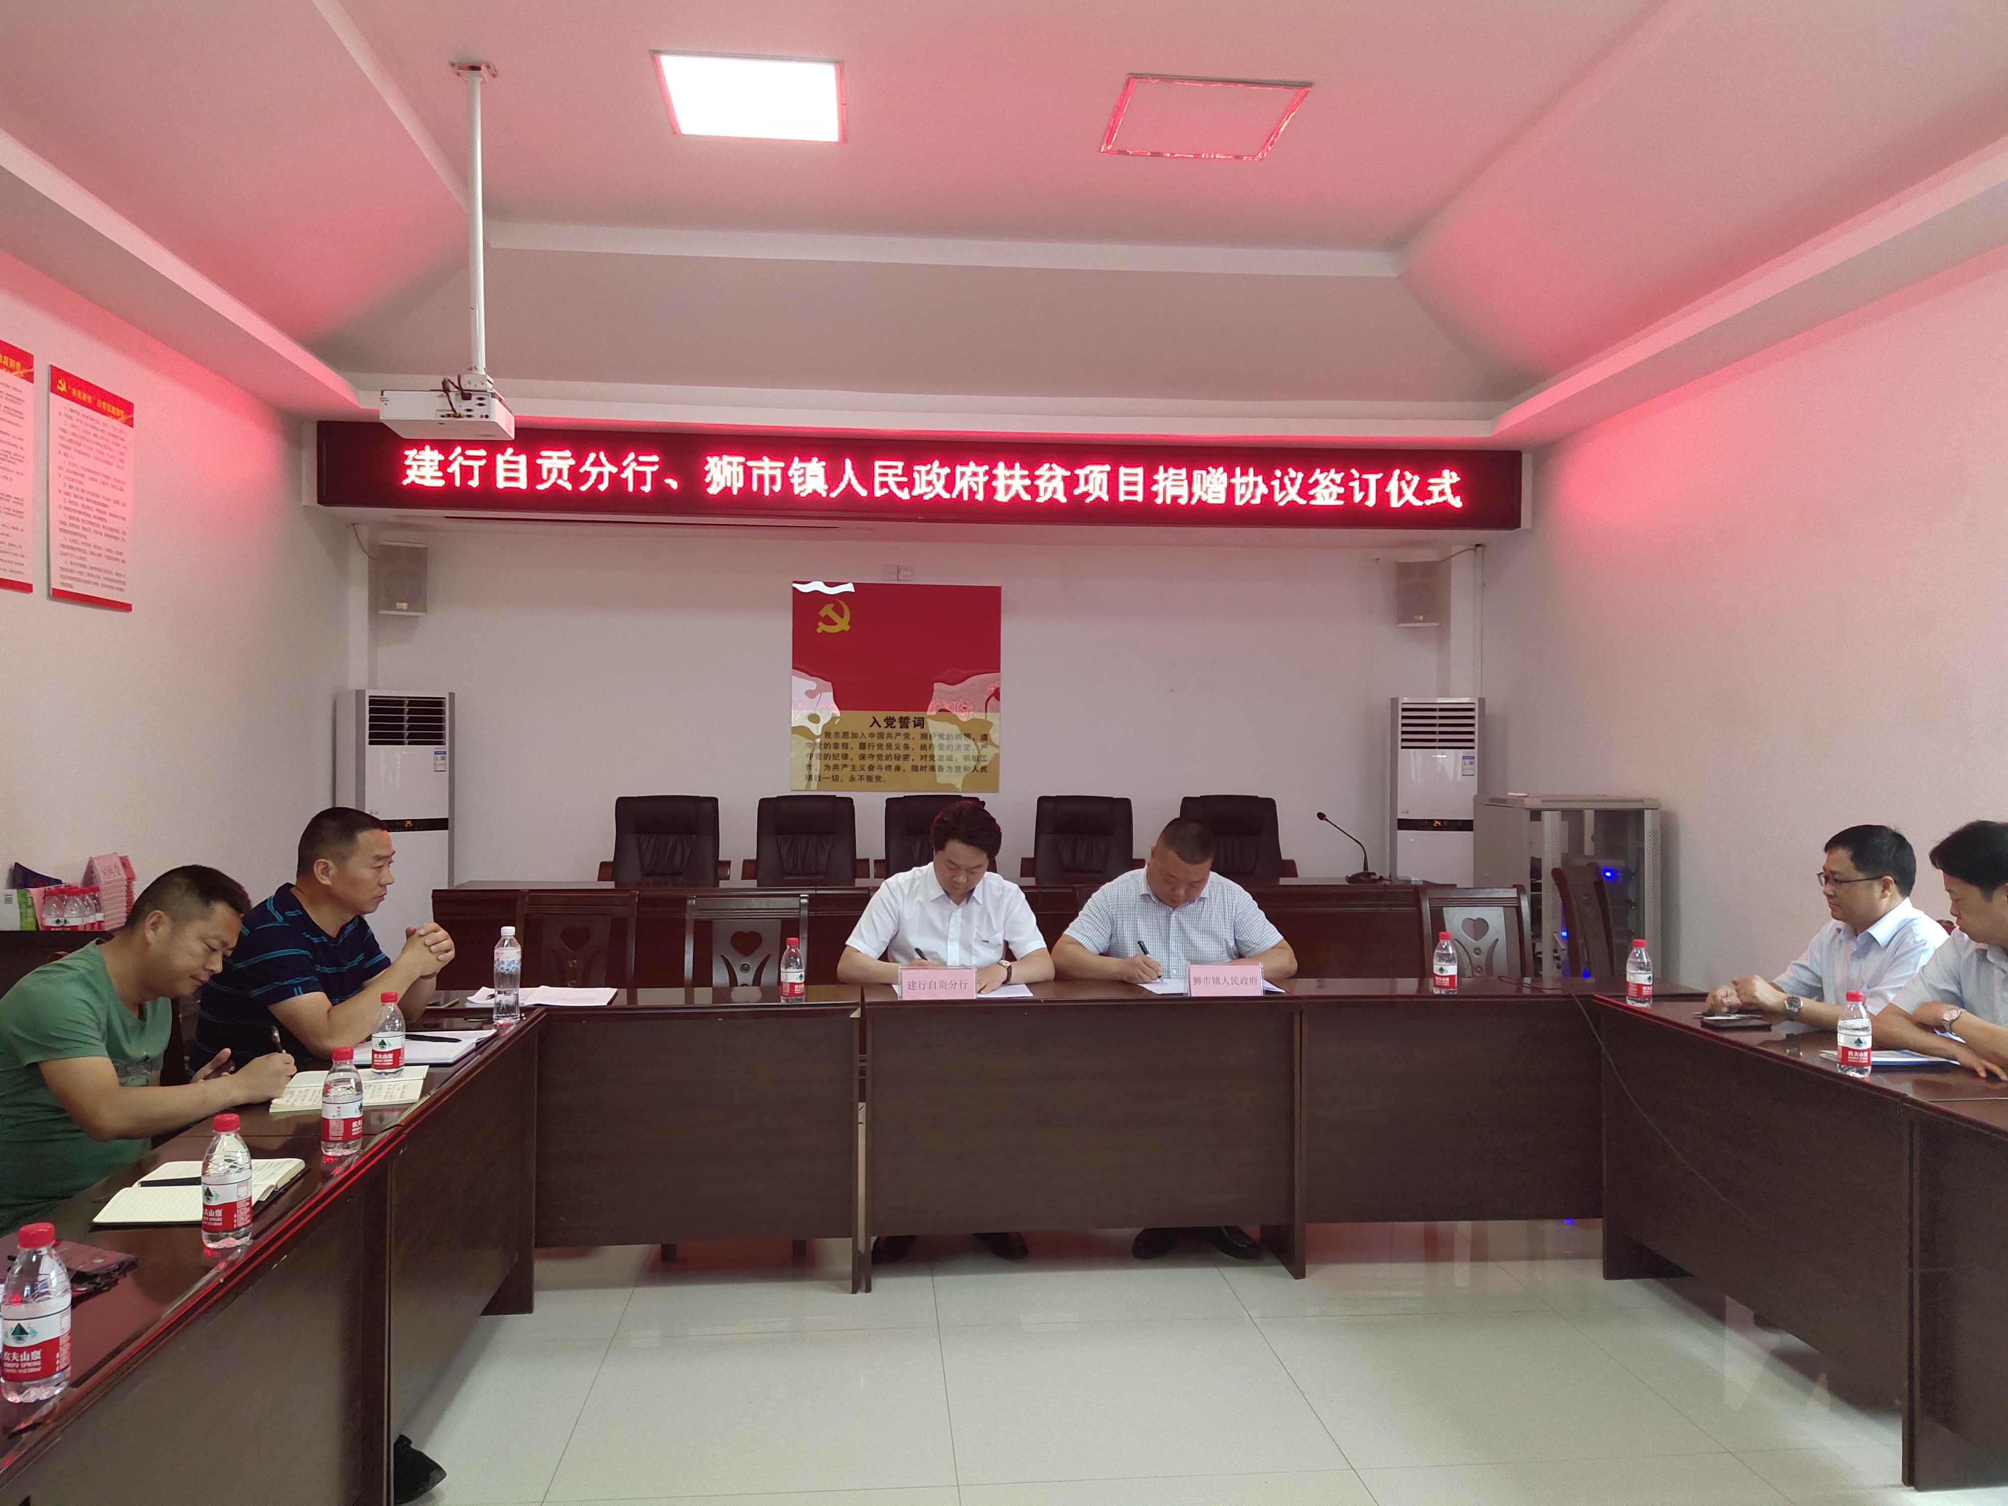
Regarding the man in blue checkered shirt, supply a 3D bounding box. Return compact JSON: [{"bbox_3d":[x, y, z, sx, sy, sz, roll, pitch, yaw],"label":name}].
[{"bbox_3d":[0.494,0.830,4.518,0.690,1.255,0.780,0,0,-5],"label":"man in blue checkered shirt"}]

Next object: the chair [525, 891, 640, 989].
[{"bbox_3d":[-1.335,0.945,4.387,0.430,0.985,0.530,0,0,-5],"label":"chair"}]

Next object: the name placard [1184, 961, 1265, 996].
[{"bbox_3d":[0.611,0.625,4.034,0.208,0.098,0.065,0,0,-5],"label":"name placard"}]

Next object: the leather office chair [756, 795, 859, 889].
[{"bbox_3d":[-0.929,0.762,6.791,0.600,1.100,0.640,0,0,-5],"label":"leather office chair"}]

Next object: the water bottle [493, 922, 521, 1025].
[{"bbox_3d":[-1.266,0.562,3.702,0.067,0.236,0.067,0,0,-5],"label":"water bottle"}]

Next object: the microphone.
[{"bbox_3d":[1.510,0.414,6.337,0.280,0.310,0.140,0,0,15],"label":"microphone"}]

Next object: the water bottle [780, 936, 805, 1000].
[{"bbox_3d":[-0.582,0.596,4.013,0.066,0.177,0.066,0,0,-5],"label":"water bottle"}]

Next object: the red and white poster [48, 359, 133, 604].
[{"bbox_3d":[-3.331,-0.947,5.330,0.020,0.800,0.570,0,0,-5],"label":"red and white poster"}]

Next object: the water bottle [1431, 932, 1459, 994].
[{"bbox_3d":[1.252,0.588,4.104,0.066,0.178,0.066,0,0,-5],"label":"water bottle"}]

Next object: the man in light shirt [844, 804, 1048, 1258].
[{"bbox_3d":[-0.187,0.799,4.457,0.630,1.310,0.780,0,0,-5],"label":"man in light shirt"}]

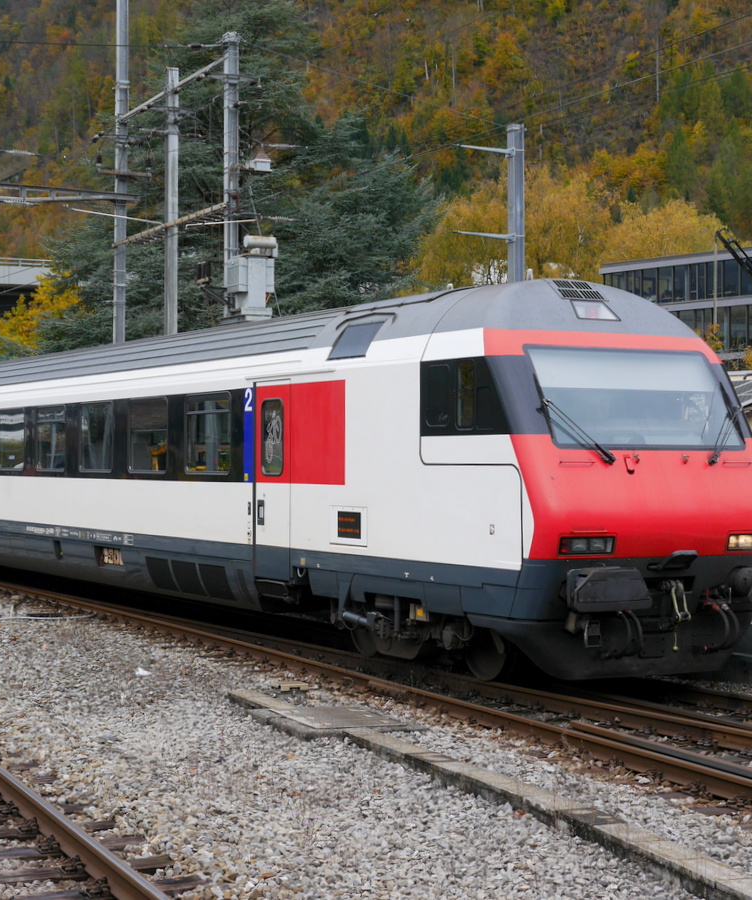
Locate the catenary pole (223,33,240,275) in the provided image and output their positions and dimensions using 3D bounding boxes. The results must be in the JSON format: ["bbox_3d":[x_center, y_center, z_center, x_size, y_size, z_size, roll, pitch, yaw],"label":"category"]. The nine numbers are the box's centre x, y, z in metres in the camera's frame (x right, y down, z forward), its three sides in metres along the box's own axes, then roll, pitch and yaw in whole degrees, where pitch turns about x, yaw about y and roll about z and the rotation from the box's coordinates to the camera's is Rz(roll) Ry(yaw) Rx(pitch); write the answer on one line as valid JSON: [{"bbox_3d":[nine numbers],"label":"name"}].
[{"bbox_3d":[-3.098,-3.161,38.456,0.250,11.491,0.230,0,-1,-28],"label":"catenary pole"}]

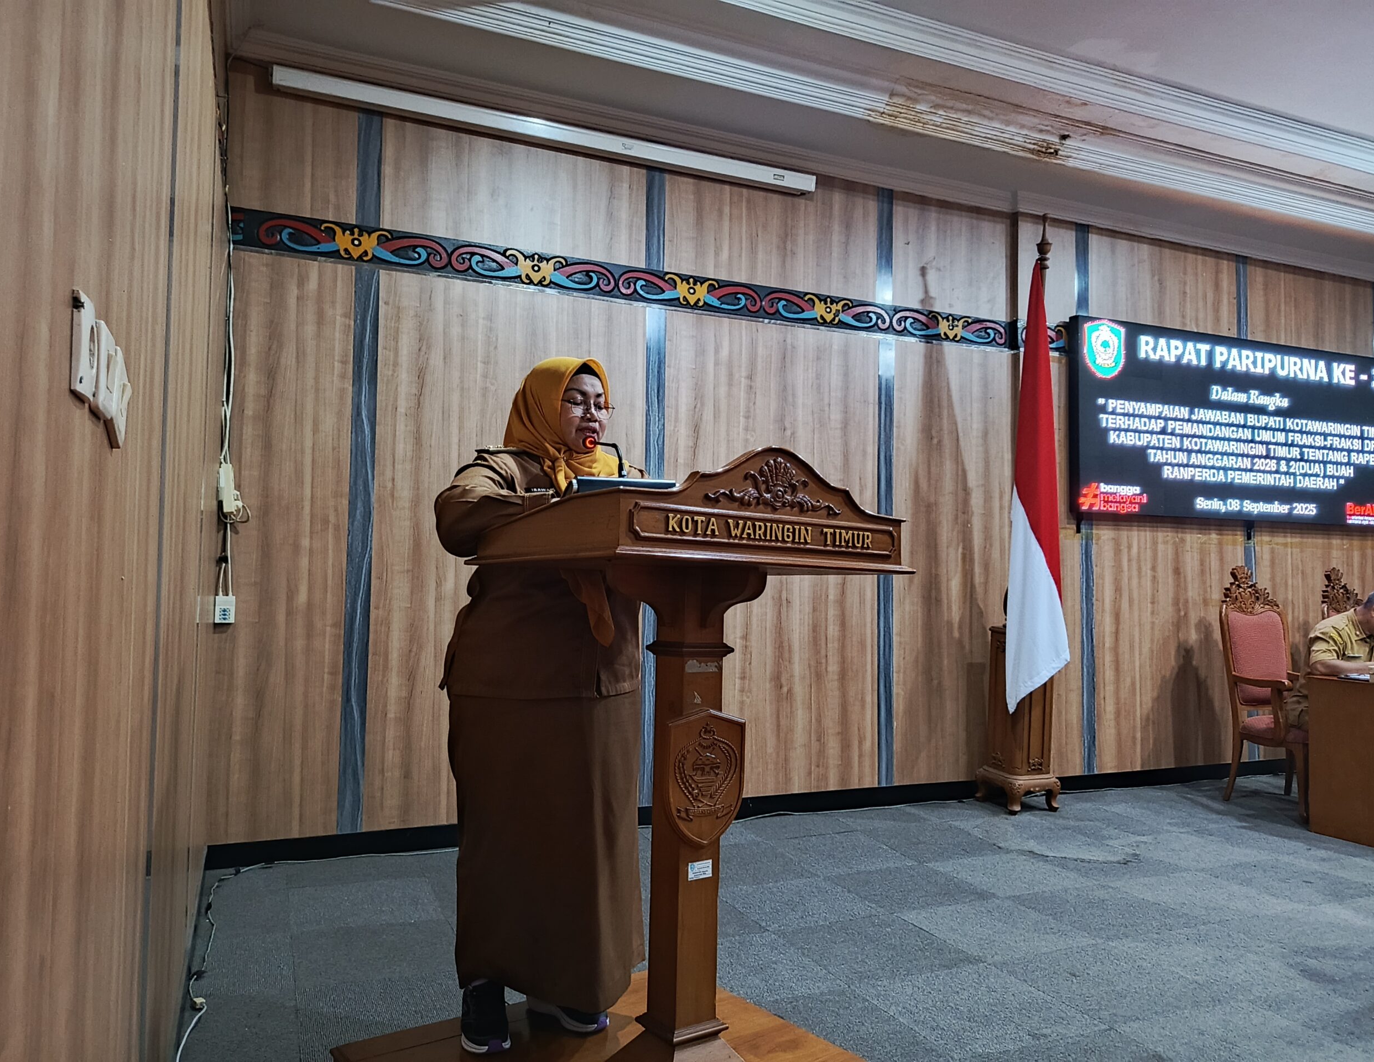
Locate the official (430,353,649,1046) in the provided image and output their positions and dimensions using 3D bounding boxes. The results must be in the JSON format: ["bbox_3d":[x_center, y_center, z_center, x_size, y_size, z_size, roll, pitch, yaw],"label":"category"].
[{"bbox_3d":[-0.330,0.380,2.220,0.550,1.570,0.450,4,-6,-45],"label":"official"}]

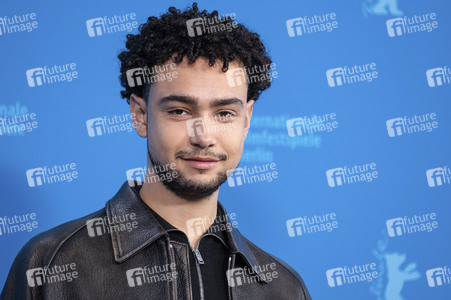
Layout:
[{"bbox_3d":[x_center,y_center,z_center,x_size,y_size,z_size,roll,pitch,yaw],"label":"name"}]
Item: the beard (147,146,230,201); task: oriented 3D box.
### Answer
[{"bbox_3d":[-0.049,0.032,3.460,0.112,0.071,0.080,2,2,-11],"label":"beard"}]

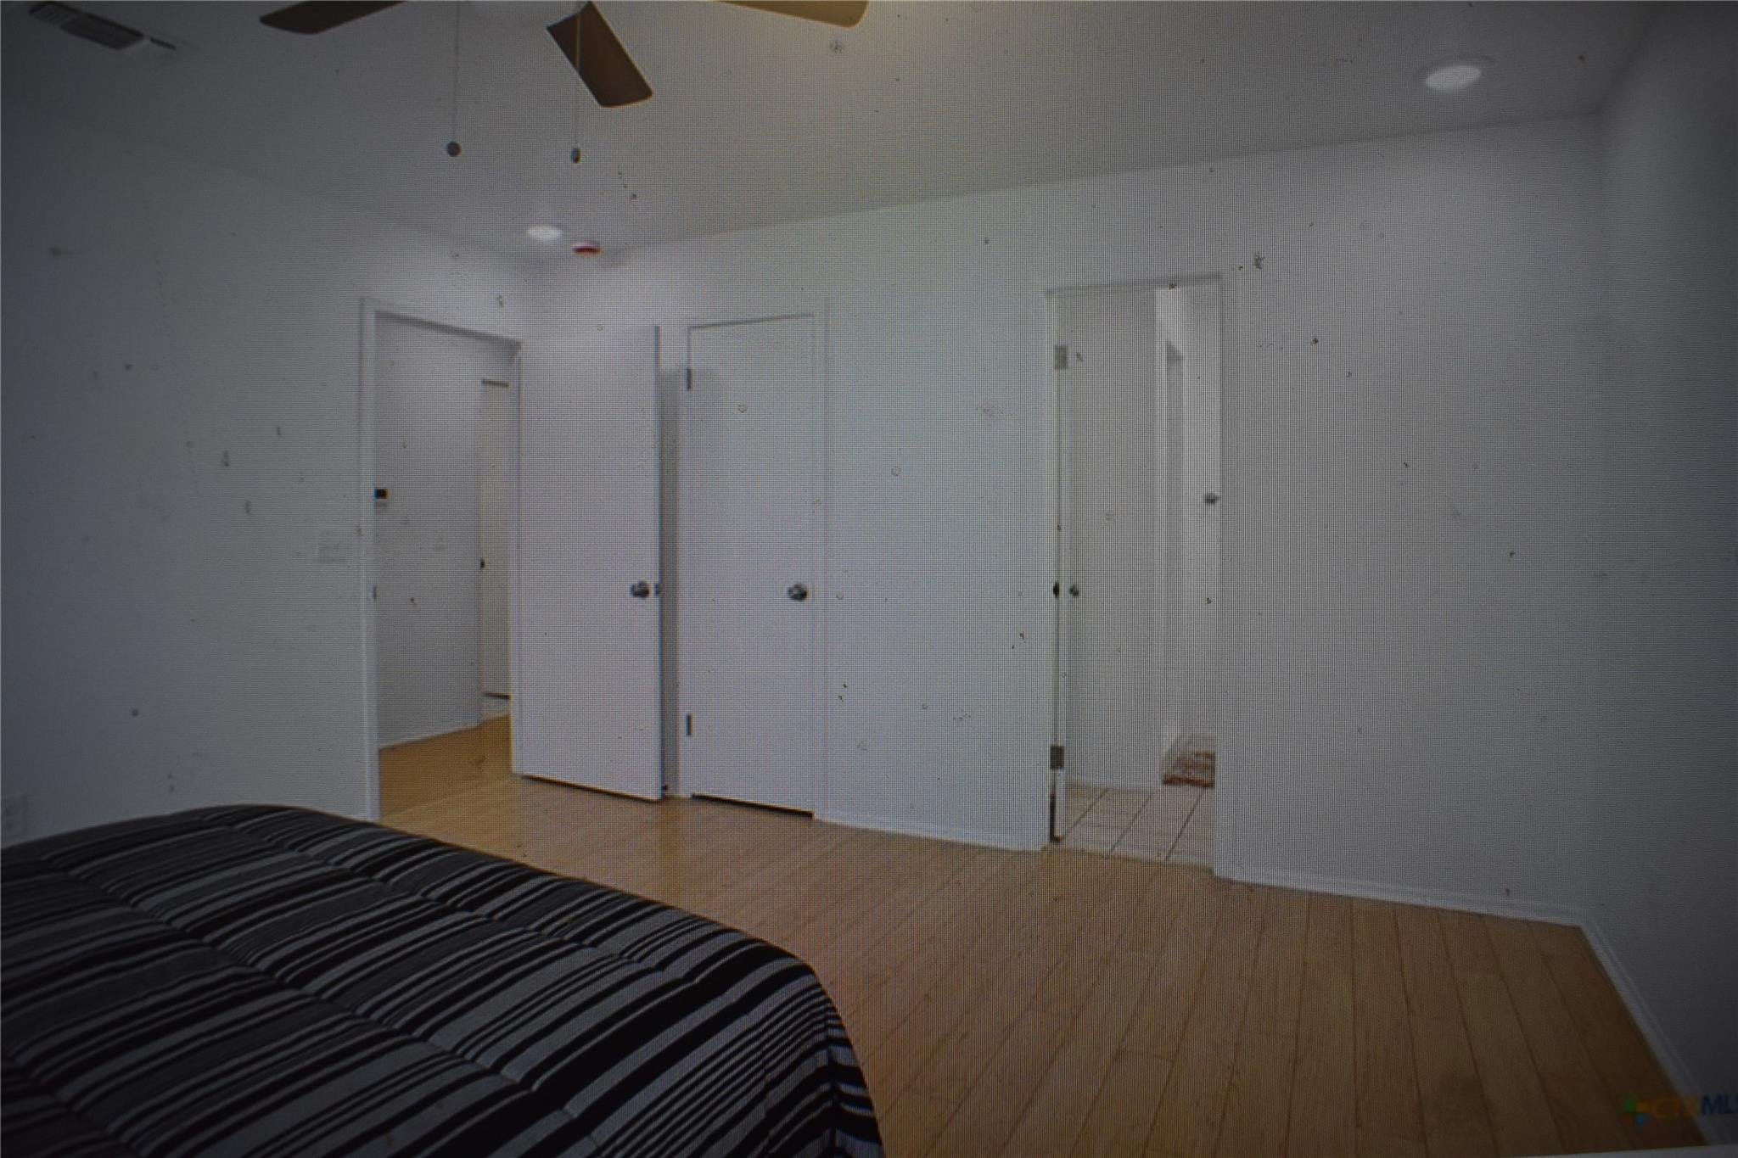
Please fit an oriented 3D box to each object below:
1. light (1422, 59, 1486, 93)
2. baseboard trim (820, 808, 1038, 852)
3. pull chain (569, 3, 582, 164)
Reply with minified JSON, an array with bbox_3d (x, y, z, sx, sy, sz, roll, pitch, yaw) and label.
[{"bbox_3d":[1.633,-1.403,3.638,0.180,0.020,0.180,1,2,29],"label":"light"},{"bbox_3d":[0.207,0.960,5.011,0.932,0.058,0.016,1,2,29],"label":"baseboard trim"},{"bbox_3d":[-0.506,-0.867,2.245,0.018,0.300,0.018,0,2,0],"label":"pull chain"}]

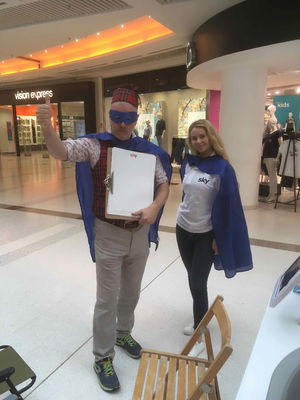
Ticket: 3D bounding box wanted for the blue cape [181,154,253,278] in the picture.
[{"bbox_3d":[0.460,0.095,2.431,0.460,0.860,0.350,5,13,24],"label":"blue cape"}]

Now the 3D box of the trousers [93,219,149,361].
[{"bbox_3d":[-0.200,0.583,2.247,0.380,0.980,0.340,-6,13,-27],"label":"trousers"}]

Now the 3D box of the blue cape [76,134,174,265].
[{"bbox_3d":[-0.165,-0.019,2.192,0.560,0.850,0.350,-5,13,-22],"label":"blue cape"}]

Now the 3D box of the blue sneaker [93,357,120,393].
[{"bbox_3d":[-0.282,1.099,2.181,0.110,0.115,0.290,-5,13,-23],"label":"blue sneaker"}]

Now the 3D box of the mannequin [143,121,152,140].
[{"bbox_3d":[-0.080,-2.476,14.296,0.480,1.800,0.320,0,12,0],"label":"mannequin"}]

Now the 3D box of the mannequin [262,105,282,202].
[{"bbox_3d":[2.470,-0.921,6.805,0.450,1.920,0.340,1,12,5],"label":"mannequin"}]

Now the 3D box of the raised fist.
[{"bbox_3d":[-0.515,-0.440,1.665,0.080,0.155,0.100,-3,12,-15],"label":"raised fist"}]

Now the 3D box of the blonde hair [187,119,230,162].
[{"bbox_3d":[0.400,-0.404,2.286,0.265,0.285,0.230,2,12,12],"label":"blonde hair"}]

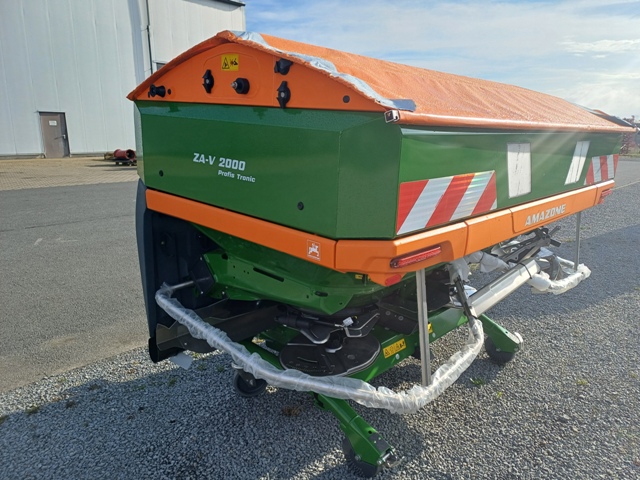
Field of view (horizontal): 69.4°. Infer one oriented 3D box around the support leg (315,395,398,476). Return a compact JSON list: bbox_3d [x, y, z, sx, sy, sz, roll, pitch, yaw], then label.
[{"bbox_3d":[0.132,0.905,2.122,0.500,0.281,0.095,16,20,41],"label":"support leg"}]

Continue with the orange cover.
[{"bbox_3d":[0.586,-0.716,2.348,1.350,0.265,2.595,16,20,41],"label":"orange cover"}]

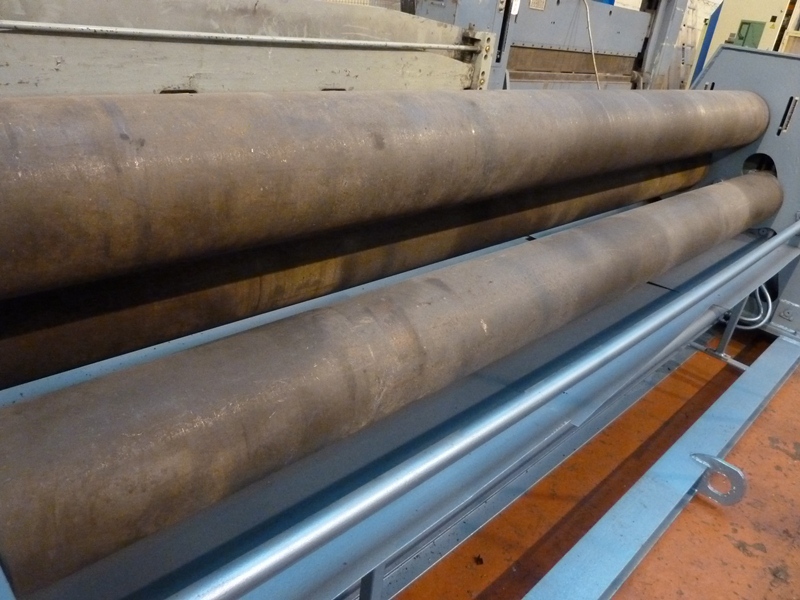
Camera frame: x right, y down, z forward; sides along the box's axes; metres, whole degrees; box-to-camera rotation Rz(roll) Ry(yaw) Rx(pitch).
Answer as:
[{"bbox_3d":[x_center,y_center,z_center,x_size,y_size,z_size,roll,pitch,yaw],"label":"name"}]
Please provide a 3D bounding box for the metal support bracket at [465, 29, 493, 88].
[{"bbox_3d":[0.501,-1.435,3.525,0.100,0.370,0.080,-18,35,-41],"label":"metal support bracket"}]

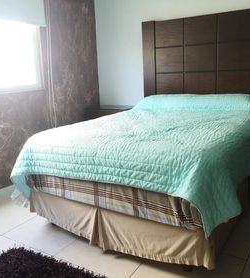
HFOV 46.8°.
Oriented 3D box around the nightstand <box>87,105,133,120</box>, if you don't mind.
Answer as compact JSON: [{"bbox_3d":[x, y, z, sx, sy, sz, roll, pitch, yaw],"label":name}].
[{"bbox_3d":[-0.189,-0.048,3.945,0.598,0.676,0.408,6,15,33],"label":"nightstand"}]

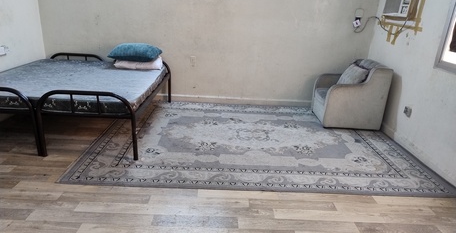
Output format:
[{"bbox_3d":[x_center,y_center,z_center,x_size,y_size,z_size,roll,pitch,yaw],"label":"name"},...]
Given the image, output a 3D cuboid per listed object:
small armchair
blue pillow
[{"bbox_3d":[1.643,-0.328,4.342,0.770,0.820,0.690,2,19,-2],"label":"small armchair"},{"bbox_3d":[-1.282,-0.900,4.416,0.690,0.220,0.410,2,19,-2],"label":"blue pillow"}]

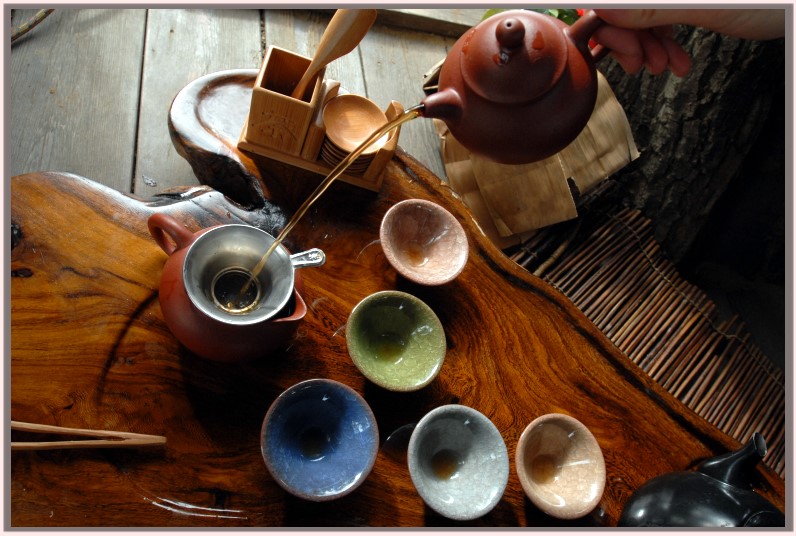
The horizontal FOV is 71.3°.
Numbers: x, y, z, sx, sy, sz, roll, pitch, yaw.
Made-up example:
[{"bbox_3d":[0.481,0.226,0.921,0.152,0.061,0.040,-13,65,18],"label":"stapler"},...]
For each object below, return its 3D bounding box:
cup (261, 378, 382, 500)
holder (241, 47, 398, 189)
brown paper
[{"bbox_3d":[-0.057,0.123,0.390,0.079,0.044,0.079,8,63,-16],"label":"cup"},{"bbox_3d":[-0.064,-0.130,0.485,0.131,0.073,0.060,16,61,-12],"label":"holder"},{"bbox_3d":[0.192,-0.155,0.742,0.250,0.050,0.220,-23,75,-27],"label":"brown paper"}]

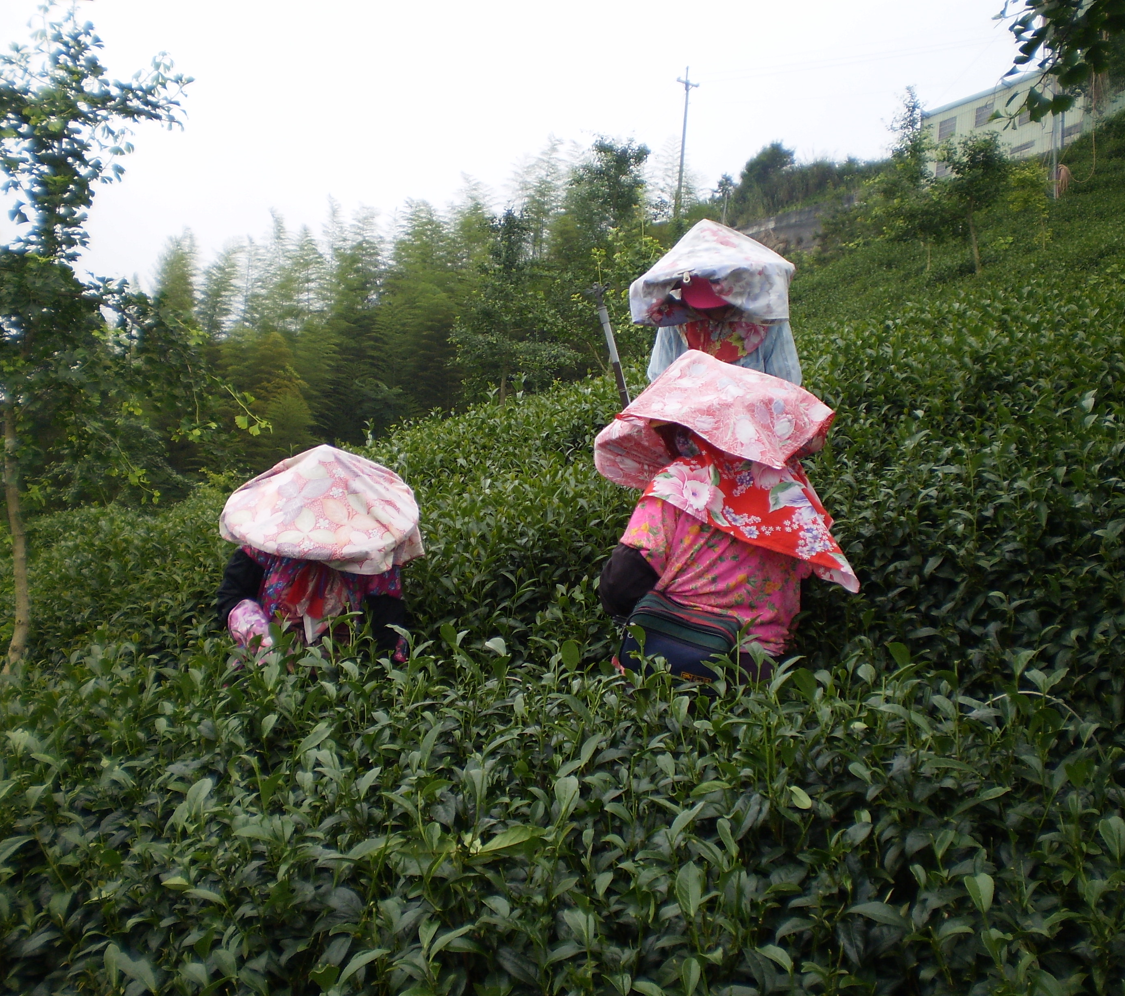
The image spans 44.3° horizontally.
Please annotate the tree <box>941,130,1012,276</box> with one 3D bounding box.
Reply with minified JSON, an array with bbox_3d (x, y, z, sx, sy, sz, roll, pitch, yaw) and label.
[{"bbox_3d":[4.760,-3.202,16.024,0.950,2.000,0.950,2,1,0],"label":"tree"}]

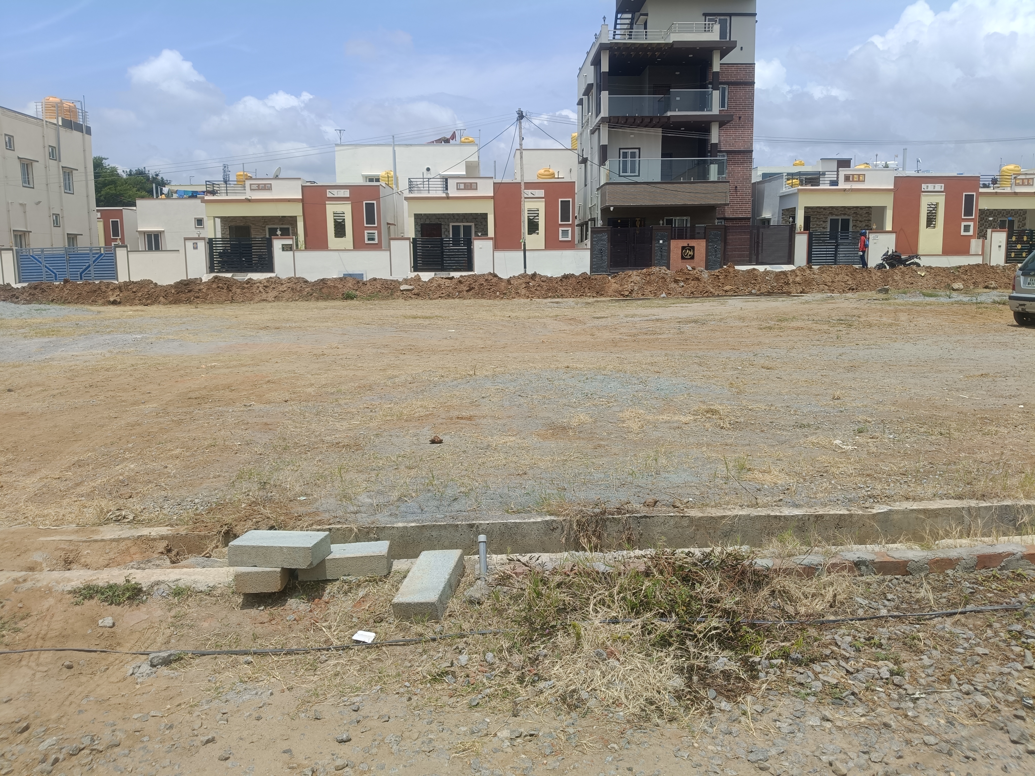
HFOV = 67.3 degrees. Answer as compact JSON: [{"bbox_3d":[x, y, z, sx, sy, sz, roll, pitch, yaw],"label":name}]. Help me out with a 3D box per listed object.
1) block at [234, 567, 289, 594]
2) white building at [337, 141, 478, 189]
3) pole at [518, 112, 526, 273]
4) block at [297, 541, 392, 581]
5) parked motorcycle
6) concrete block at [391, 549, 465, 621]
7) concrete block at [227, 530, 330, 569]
[{"bbox_3d":[-1.167,0.833,3.643,0.200,0.098,0.406,-2,9,-6],"label":"block"},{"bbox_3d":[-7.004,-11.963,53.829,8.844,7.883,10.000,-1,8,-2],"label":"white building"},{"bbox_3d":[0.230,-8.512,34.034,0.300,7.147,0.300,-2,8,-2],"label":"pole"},{"bbox_3d":[-0.812,0.819,3.681,0.409,0.098,0.201,-3,8,-4],"label":"block"},{"bbox_3d":[16.755,-5.646,34.200,2.000,1.100,0.750,-1,8,-2],"label":"parked motorcycle"},{"bbox_3d":[-0.390,0.884,3.502,0.201,0.098,0.408,-4,19,14],"label":"concrete block"},{"bbox_3d":[-1.094,0.743,3.591,0.402,0.098,0.202,-1,8,10],"label":"concrete block"}]

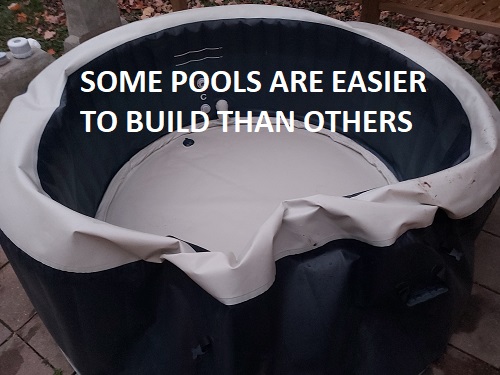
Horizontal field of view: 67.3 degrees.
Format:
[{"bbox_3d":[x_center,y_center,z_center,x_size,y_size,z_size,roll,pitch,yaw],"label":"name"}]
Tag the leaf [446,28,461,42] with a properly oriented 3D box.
[{"bbox_3d":[1.717,-1.282,3.168,0.133,0.070,0.126,21,48,20],"label":"leaf"}]

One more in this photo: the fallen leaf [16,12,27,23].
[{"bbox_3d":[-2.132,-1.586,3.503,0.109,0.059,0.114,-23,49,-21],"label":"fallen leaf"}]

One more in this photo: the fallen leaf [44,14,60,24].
[{"bbox_3d":[-1.822,-1.550,3.465,0.167,0.046,0.143,-20,48,-19],"label":"fallen leaf"}]

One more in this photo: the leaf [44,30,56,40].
[{"bbox_3d":[-1.705,-1.299,3.209,0.115,0.044,0.117,-21,48,-19],"label":"leaf"}]

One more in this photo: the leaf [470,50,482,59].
[{"bbox_3d":[1.758,-1.032,2.914,0.106,0.030,0.113,24,49,22],"label":"leaf"}]

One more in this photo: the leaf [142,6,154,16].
[{"bbox_3d":[-0.972,-1.685,3.596,0.122,0.049,0.121,-11,46,-10],"label":"leaf"}]

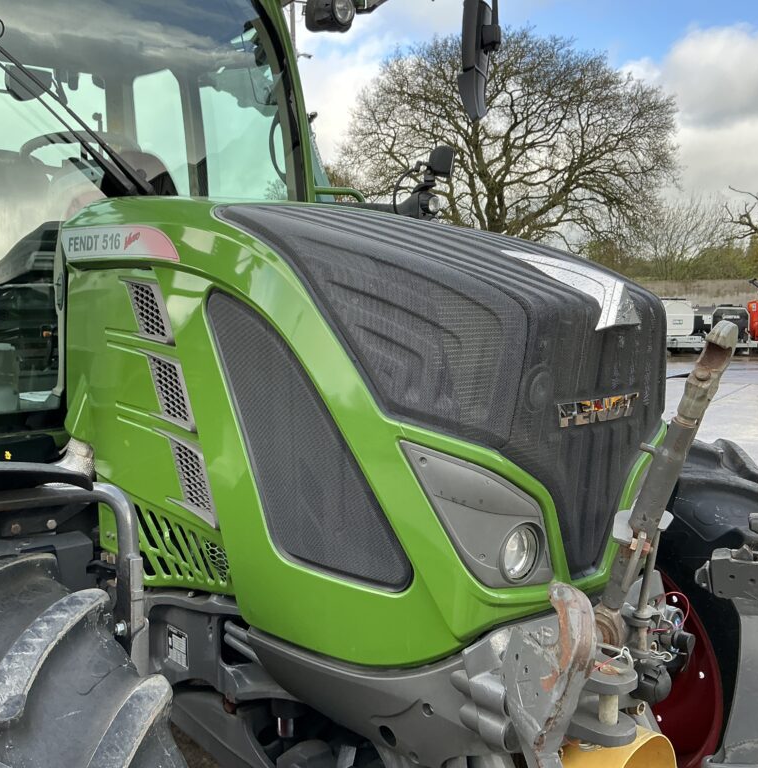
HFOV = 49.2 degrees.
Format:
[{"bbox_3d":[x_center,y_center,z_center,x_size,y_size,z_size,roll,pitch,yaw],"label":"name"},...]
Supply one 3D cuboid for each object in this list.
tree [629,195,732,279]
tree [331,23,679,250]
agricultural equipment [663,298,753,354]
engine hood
[{"bbox_3d":[15.730,-6.367,43.577,5.418,7.077,5.147,0,6,0],"label":"tree"},{"bbox_3d":[6.224,-9.997,41.191,17.544,14.790,17.018,0,6,0],"label":"tree"},{"bbox_3d":[9.859,-1.762,25.253,2.993,1.680,1.946,0,6,0],"label":"agricultural equipment"},{"bbox_3d":[0.117,-0.072,2.401,0.820,1.010,1.270,-5,8,-42],"label":"engine hood"}]

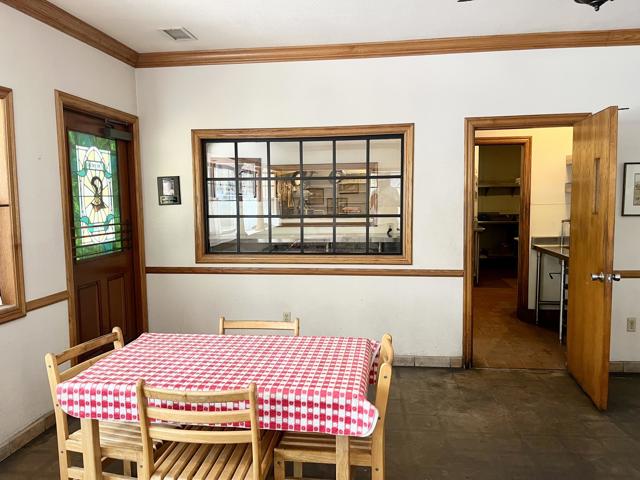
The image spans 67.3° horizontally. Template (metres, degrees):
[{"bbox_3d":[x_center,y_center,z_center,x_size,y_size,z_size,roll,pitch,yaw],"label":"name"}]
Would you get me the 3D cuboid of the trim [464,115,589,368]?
[{"bbox_3d":[1.712,0.047,4.025,0.984,2.131,0.070,0,5,7],"label":"trim"}]

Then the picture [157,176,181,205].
[{"bbox_3d":[-1.359,-0.441,4.333,0.212,0.253,0.020,0,5,7],"label":"picture"}]

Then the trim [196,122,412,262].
[{"bbox_3d":[-0.167,-0.381,4.211,1.940,1.198,0.065,0,5,7],"label":"trim"}]

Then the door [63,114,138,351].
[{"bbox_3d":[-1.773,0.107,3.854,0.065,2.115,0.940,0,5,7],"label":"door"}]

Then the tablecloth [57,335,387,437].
[{"bbox_3d":[-0.377,0.621,2.240,1.325,0.155,0.800,0,5,7],"label":"tablecloth"}]

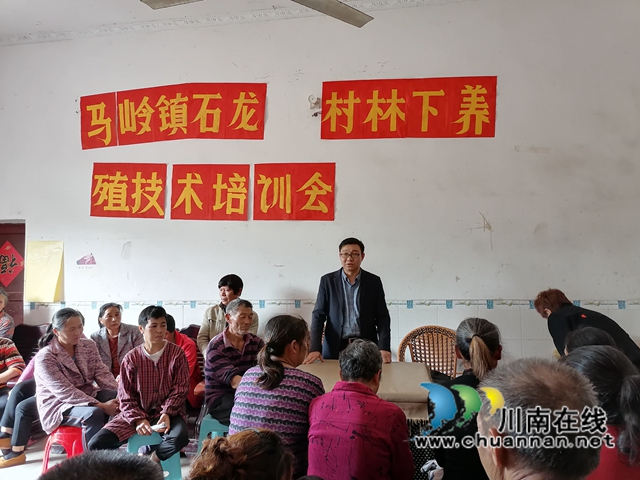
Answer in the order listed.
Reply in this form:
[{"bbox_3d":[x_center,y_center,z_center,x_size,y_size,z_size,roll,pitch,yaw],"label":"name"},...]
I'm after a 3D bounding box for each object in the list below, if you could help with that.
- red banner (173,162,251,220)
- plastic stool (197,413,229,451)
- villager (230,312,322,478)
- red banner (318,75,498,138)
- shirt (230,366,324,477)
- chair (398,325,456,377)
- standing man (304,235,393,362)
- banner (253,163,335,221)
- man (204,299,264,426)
[{"bbox_3d":[-1.042,-0.453,4.735,0.772,0.538,0.015,-1,-4,10],"label":"red banner"},{"bbox_3d":[-0.651,1.420,3.300,0.350,0.460,0.350,1,-6,-14],"label":"plastic stool"},{"bbox_3d":[-0.162,0.941,2.280,0.470,1.200,0.650,-5,-7,37],"label":"villager"},{"bbox_3d":[0.791,-1.193,4.541,1.560,0.555,0.030,1,-6,9],"label":"red banner"},{"bbox_3d":[-0.193,0.861,2.380,0.430,0.510,0.310,-3,-4,30],"label":"shirt"},{"bbox_3d":[0.940,1.205,3.860,0.560,0.950,0.560,0,-4,-9],"label":"chair"},{"bbox_3d":[0.210,0.835,3.560,0.600,1.670,0.400,-1,-6,6],"label":"standing man"},{"bbox_3d":[-0.237,-0.441,4.597,0.770,0.538,0.015,-1,-4,10],"label":"banner"},{"bbox_3d":[-0.478,1.017,3.200,0.480,1.240,0.650,4,-8,-38],"label":"man"}]

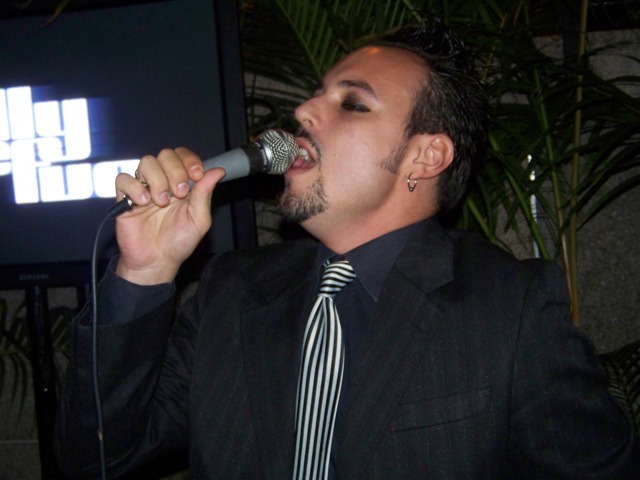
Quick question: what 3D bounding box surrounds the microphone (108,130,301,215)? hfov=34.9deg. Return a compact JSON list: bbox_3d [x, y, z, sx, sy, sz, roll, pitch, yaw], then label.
[{"bbox_3d":[-0.120,-0.065,1.079,0.216,0.050,0.050,-21,0,-19],"label":"microphone"}]

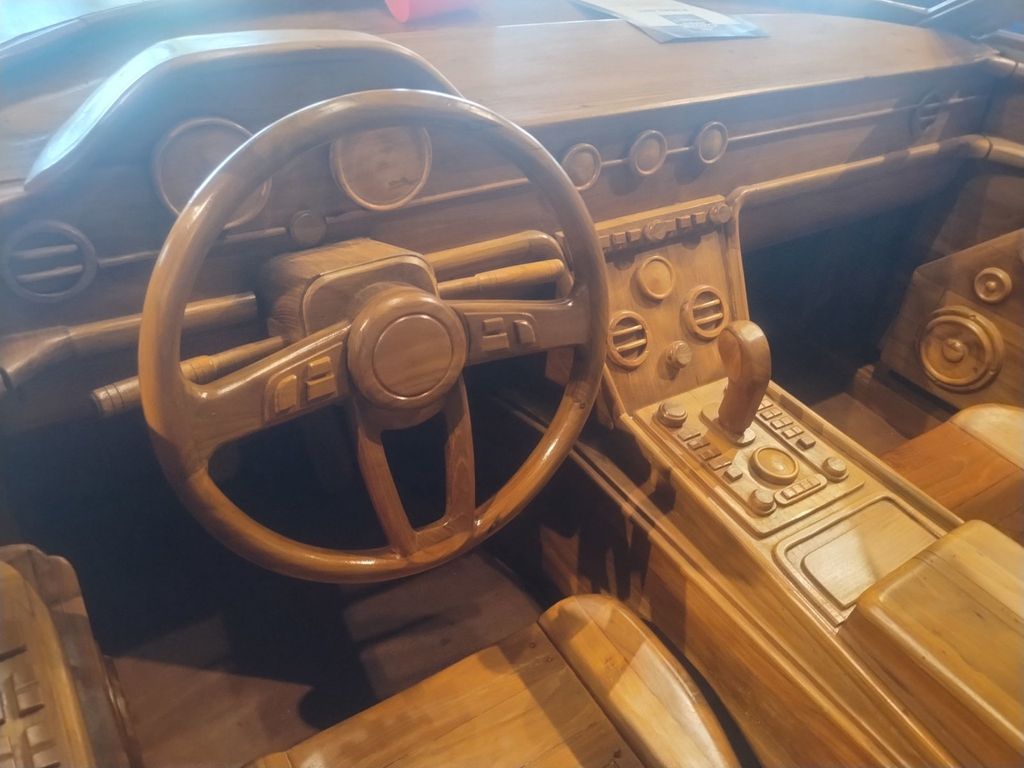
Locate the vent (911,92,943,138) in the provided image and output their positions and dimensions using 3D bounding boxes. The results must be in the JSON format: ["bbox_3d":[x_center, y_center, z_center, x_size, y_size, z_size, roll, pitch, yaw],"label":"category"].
[{"bbox_3d":[0.675,-0.436,1.200,0.074,0.074,0.014,-19,33,-25],"label":"vent"}]

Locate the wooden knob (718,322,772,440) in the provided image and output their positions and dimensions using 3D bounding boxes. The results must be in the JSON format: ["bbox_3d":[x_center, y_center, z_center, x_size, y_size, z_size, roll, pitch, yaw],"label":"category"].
[{"bbox_3d":[0.290,0.000,0.934,0.046,0.140,0.060,-17,41,-22],"label":"wooden knob"}]

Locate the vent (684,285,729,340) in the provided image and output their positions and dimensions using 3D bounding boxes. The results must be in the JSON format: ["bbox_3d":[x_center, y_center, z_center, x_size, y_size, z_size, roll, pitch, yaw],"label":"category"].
[{"bbox_3d":[0.274,-0.102,1.045,0.069,0.069,0.016,-20,8,-25],"label":"vent"}]

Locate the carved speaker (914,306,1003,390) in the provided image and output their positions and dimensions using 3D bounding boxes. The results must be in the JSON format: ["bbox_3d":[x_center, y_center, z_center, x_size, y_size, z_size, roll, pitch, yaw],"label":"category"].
[{"bbox_3d":[0.798,-0.060,1.325,0.025,0.154,0.154,-13,40,-26],"label":"carved speaker"}]

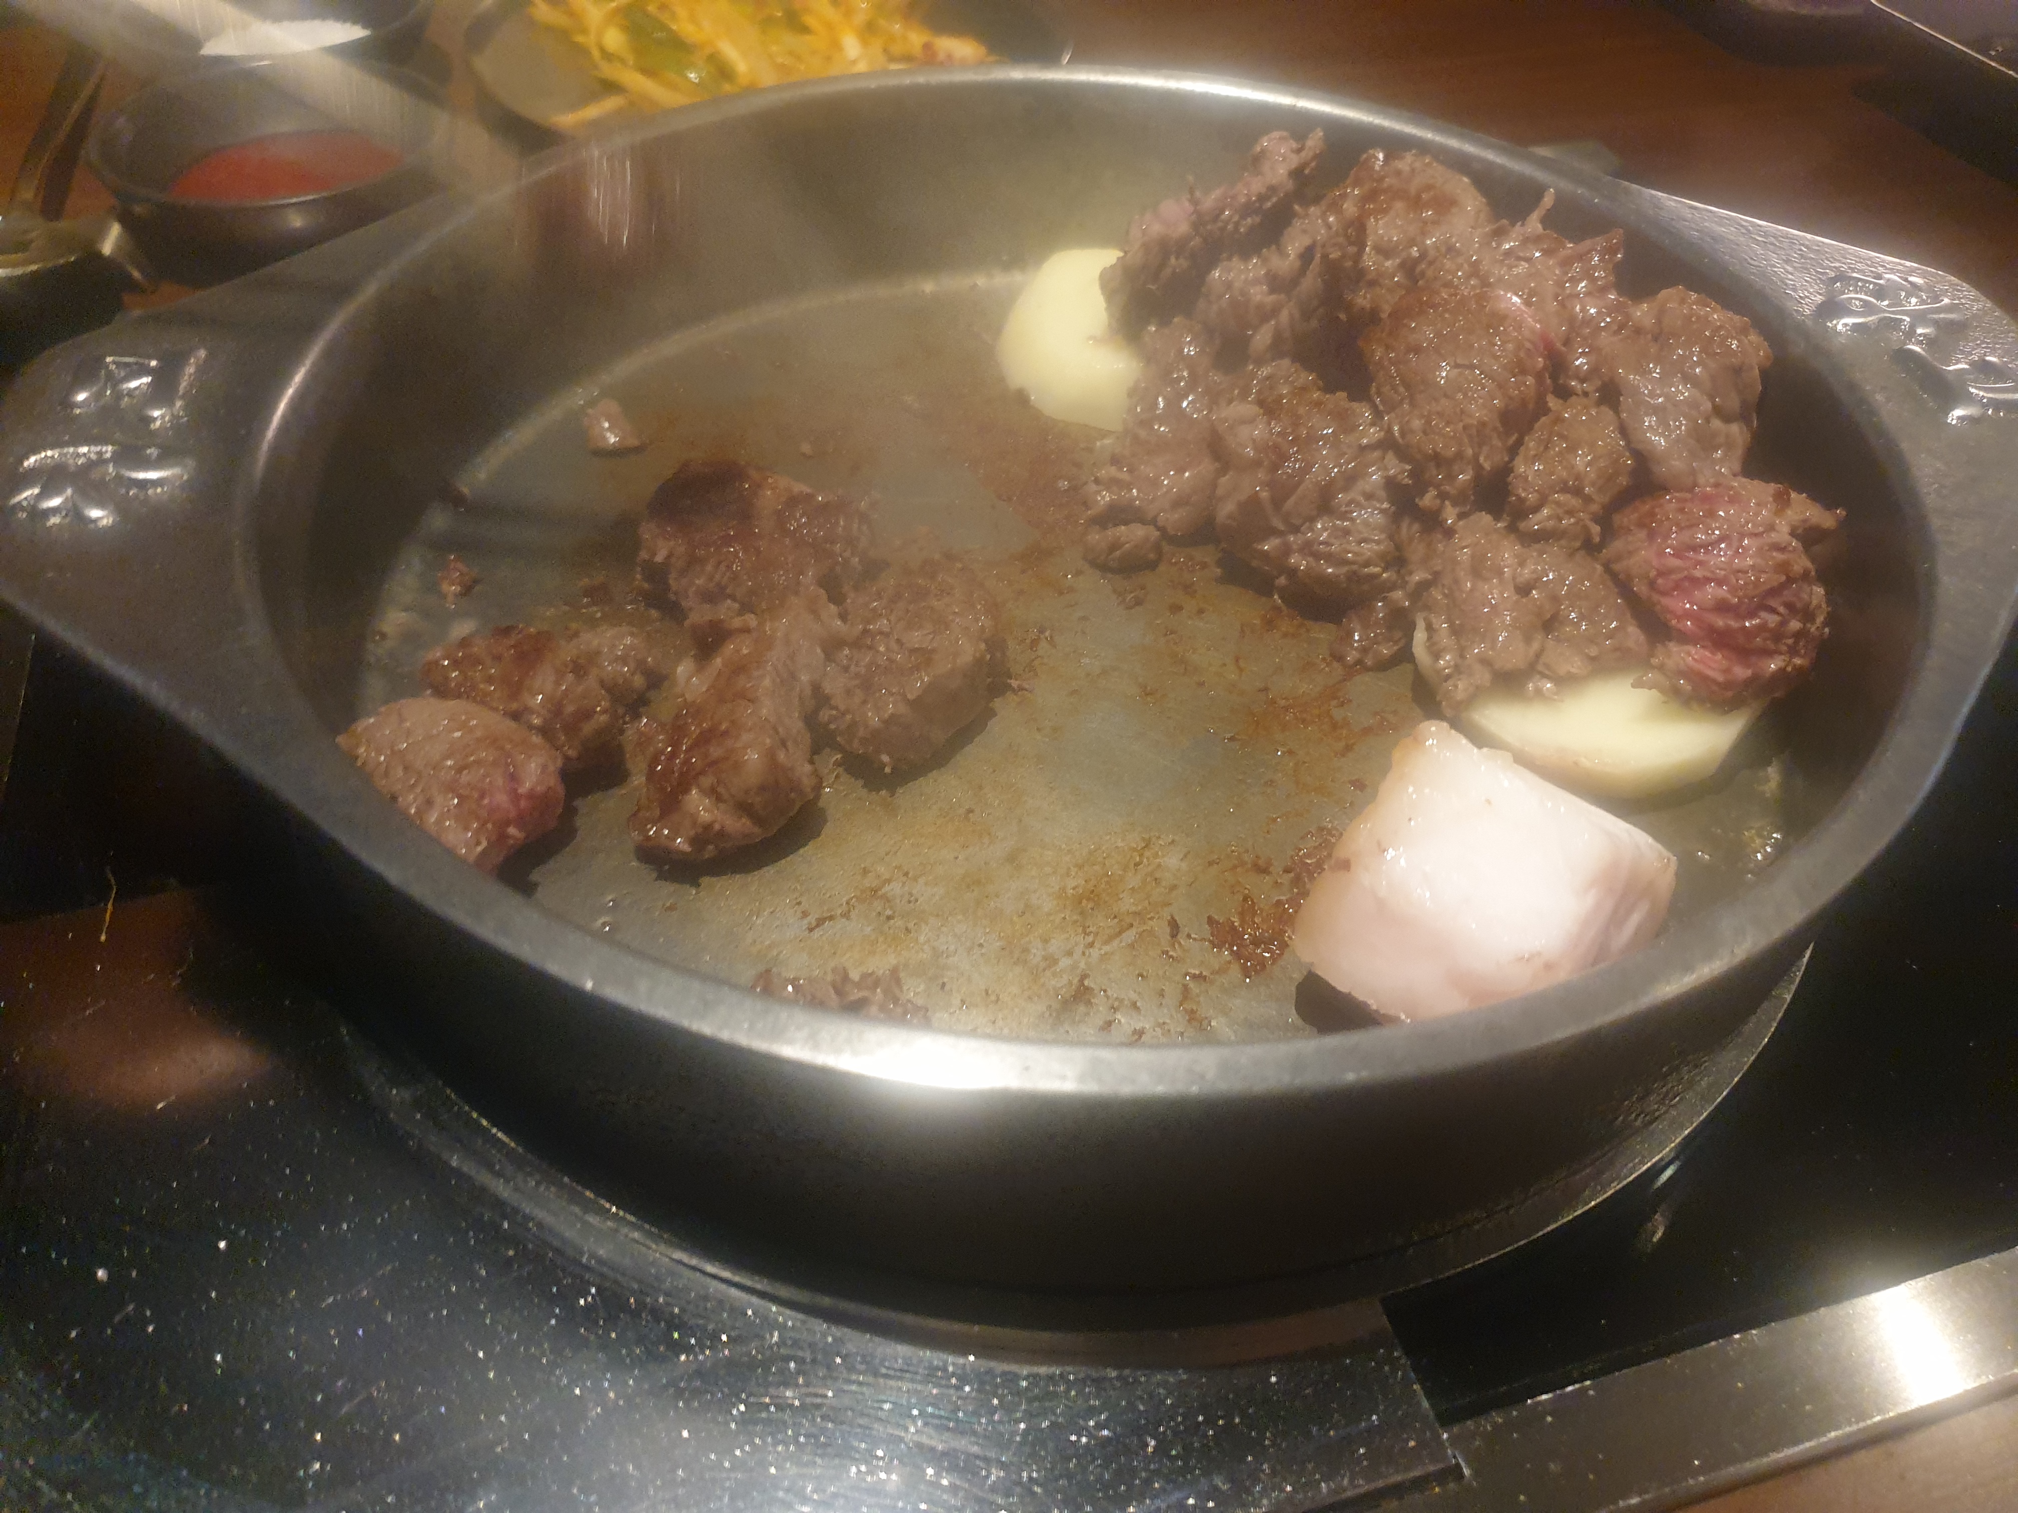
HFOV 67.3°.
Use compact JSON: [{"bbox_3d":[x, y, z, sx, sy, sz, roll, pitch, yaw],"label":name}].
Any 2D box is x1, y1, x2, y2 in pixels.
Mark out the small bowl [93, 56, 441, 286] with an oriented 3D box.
[{"bbox_3d":[-0.205,-0.162,0.433,0.096,0.035,0.096,1,45,-1],"label":"small bowl"}]

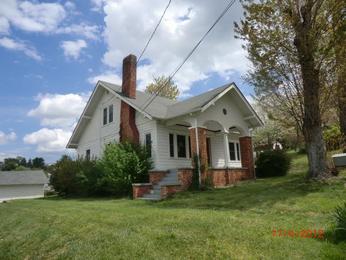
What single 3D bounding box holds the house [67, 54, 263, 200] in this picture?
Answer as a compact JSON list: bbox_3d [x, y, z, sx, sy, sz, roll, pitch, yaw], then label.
[{"bbox_3d":[-0.933,0.429,19.153,10.710,8.580,15.260,8,-15,-41],"label":"house"}]

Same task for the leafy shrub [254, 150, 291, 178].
[{"bbox_3d":[7.078,2.442,17.199,2.550,2.000,2.380,8,-15,-41],"label":"leafy shrub"}]

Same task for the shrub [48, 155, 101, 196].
[{"bbox_3d":[-7.188,3.461,17.731,2.890,2.890,3.400,8,-15,-41],"label":"shrub"}]

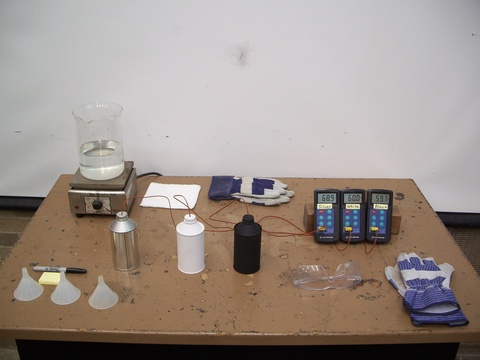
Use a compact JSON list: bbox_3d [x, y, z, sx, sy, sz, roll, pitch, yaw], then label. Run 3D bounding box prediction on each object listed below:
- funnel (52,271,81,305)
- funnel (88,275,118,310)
[{"bbox_3d":[-0.401,0.238,1.173,0.066,0.066,0.066,1,26,-1],"label":"funnel"},{"bbox_3d":[-0.312,0.248,1.176,0.068,0.068,0.068,1,27,0],"label":"funnel"}]

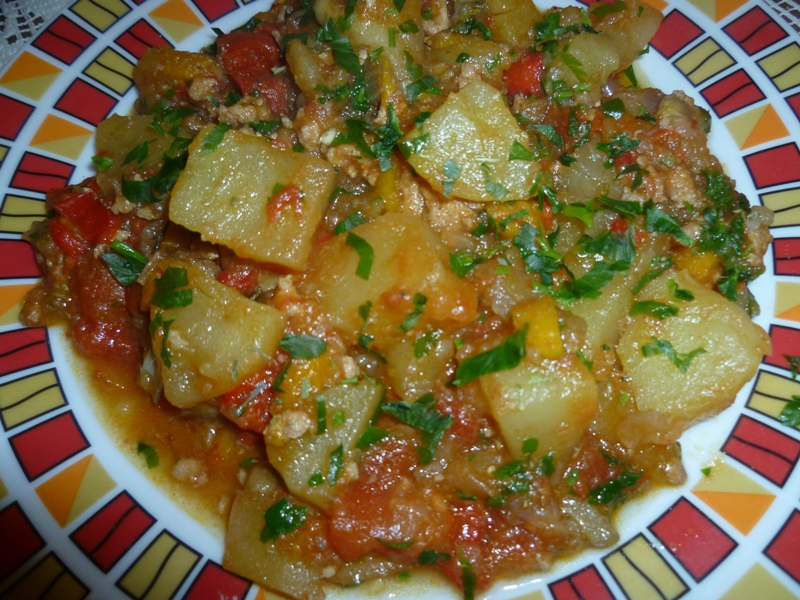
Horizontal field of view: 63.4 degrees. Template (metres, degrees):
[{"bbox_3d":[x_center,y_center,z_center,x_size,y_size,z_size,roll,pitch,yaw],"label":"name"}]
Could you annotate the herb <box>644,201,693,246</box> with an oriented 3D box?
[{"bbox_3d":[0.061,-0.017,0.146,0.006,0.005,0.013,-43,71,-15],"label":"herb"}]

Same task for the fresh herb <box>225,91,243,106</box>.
[{"bbox_3d":[-0.044,-0.053,0.169,0.005,0.004,0.005,1,66,2],"label":"fresh herb"}]

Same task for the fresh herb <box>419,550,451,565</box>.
[{"bbox_3d":[0.008,0.060,0.152,0.007,0.003,0.003,-1,66,2],"label":"fresh herb"}]

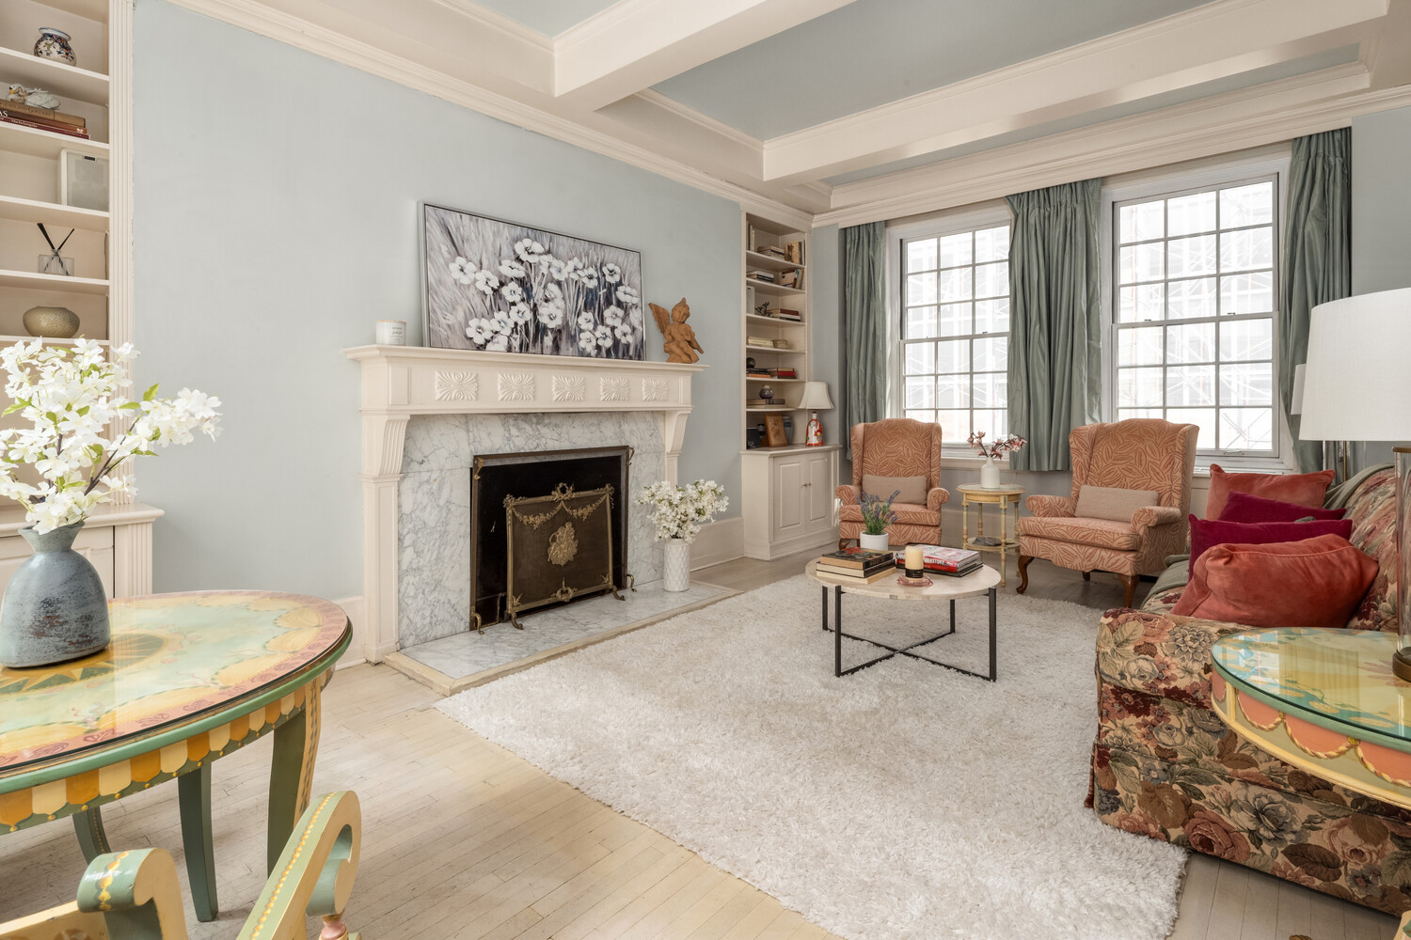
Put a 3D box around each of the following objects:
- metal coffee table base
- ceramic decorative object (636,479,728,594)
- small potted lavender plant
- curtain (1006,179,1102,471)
[{"bbox_3d":[0.917,0.660,3.126,0.670,0.400,0.640,0,4,5],"label":"metal coffee table base"},{"bbox_3d":[-0.146,0.405,4.080,0.540,0.680,0.440,0,4,0],"label":"ceramic decorative object"},{"bbox_3d":[0.878,0.252,3.400,0.200,0.320,0.180,0,4,0],"label":"small potted lavender plant"},{"bbox_3d":[2.539,-1.027,4.866,0.640,2.080,0.130,2,4,37],"label":"curtain"}]

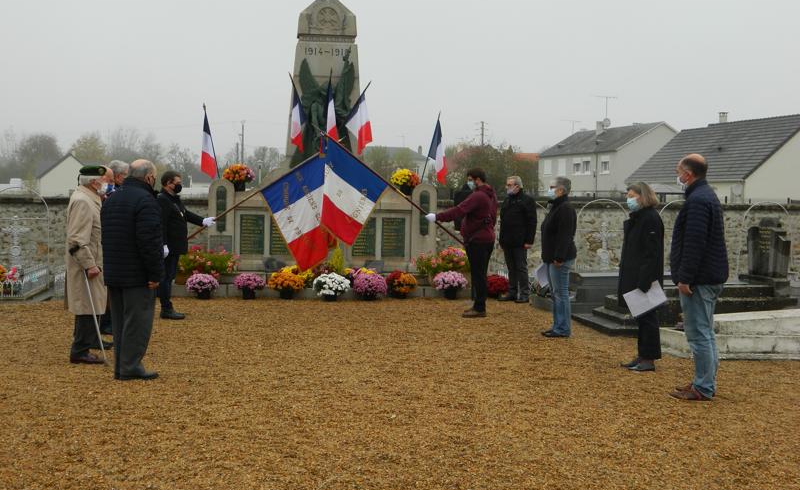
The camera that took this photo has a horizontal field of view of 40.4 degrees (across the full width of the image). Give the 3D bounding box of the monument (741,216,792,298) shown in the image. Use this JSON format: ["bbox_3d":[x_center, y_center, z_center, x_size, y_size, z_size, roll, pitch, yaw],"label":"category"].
[{"bbox_3d":[4.184,0.117,12.400,0.220,0.860,1.020,1,3,-4],"label":"monument"}]

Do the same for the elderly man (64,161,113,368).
[{"bbox_3d":[-2.704,0.159,9.400,0.400,1.690,0.500,0,3,-17],"label":"elderly man"}]

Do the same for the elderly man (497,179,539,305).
[{"bbox_3d":[1.642,-0.076,15.050,0.360,1.760,0.540,-1,3,-42],"label":"elderly man"}]

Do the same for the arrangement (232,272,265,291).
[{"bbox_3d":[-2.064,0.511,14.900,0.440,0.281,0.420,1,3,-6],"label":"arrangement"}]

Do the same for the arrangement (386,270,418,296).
[{"bbox_3d":[0.025,0.572,15.250,0.430,0.380,0.420,0,3,-5],"label":"arrangement"}]

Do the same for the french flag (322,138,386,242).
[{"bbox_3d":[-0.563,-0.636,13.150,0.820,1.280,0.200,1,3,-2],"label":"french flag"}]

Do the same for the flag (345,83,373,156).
[{"bbox_3d":[-0.604,-1.826,15.800,0.420,1.050,0.280,1,3,6],"label":"flag"}]

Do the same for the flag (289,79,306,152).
[{"bbox_3d":[-1.491,-1.884,15.800,0.280,1.050,0.270,1,3,6],"label":"flag"}]

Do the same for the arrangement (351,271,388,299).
[{"bbox_3d":[-0.420,0.578,15.120,0.480,0.380,0.470,0,3,-5],"label":"arrangement"}]

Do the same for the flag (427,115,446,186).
[{"bbox_3d":[0.552,-1.392,16.000,0.290,1.002,0.220,1,3,-6],"label":"flag"}]

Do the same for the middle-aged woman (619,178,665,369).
[{"bbox_3d":[2.106,0.263,9.380,0.390,1.610,0.500,1,3,10],"label":"middle-aged woman"}]

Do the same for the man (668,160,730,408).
[{"bbox_3d":[2.233,0.238,8.035,0.420,1.780,0.530,2,3,20],"label":"man"}]

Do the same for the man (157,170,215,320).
[{"bbox_3d":[-2.460,-0.006,12.400,0.600,1.701,0.520,2,3,19],"label":"man"}]

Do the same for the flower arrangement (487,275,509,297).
[{"bbox_3d":[1.355,0.576,15.250,0.430,0.350,0.420,1,3,0],"label":"flower arrangement"}]

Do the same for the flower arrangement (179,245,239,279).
[{"bbox_3d":[-2.680,0.252,15.200,0.840,0.490,0.420,1,3,-6],"label":"flower arrangement"}]

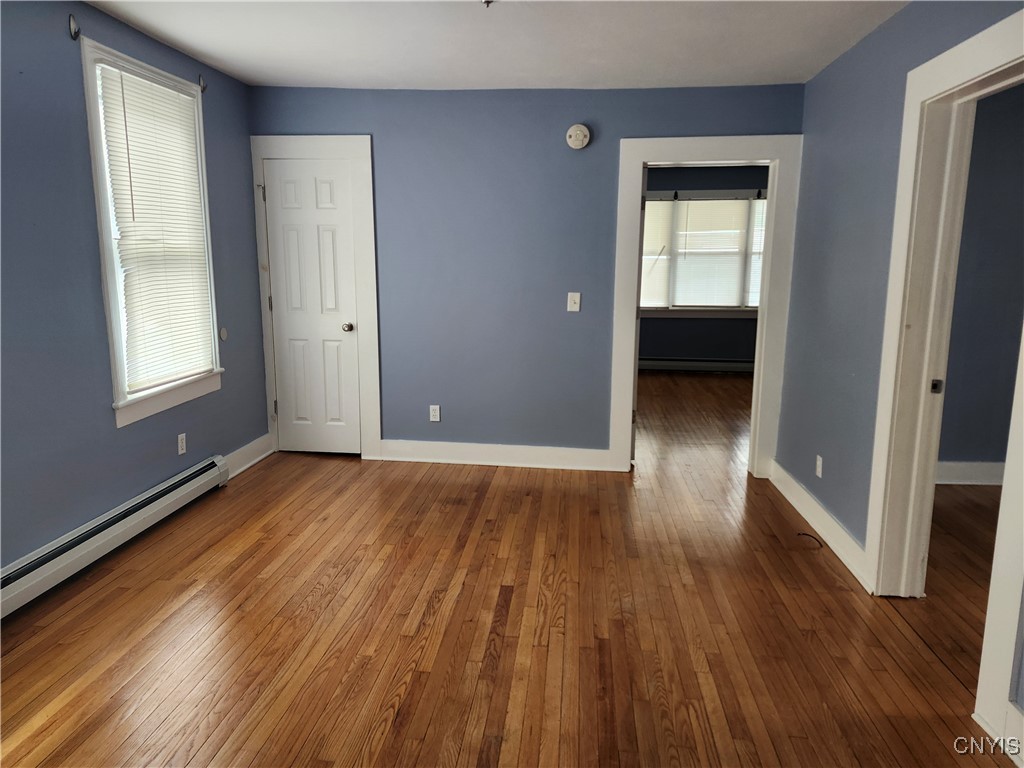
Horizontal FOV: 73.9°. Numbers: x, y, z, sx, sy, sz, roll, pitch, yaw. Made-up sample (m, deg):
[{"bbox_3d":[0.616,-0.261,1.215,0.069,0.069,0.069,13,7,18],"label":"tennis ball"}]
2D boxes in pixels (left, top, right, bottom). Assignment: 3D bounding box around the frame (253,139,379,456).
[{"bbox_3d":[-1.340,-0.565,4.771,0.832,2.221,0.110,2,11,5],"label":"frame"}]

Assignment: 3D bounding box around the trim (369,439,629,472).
[{"bbox_3d":[-0.110,0.501,4.795,1.808,0.154,0.025,2,11,5],"label":"trim"}]

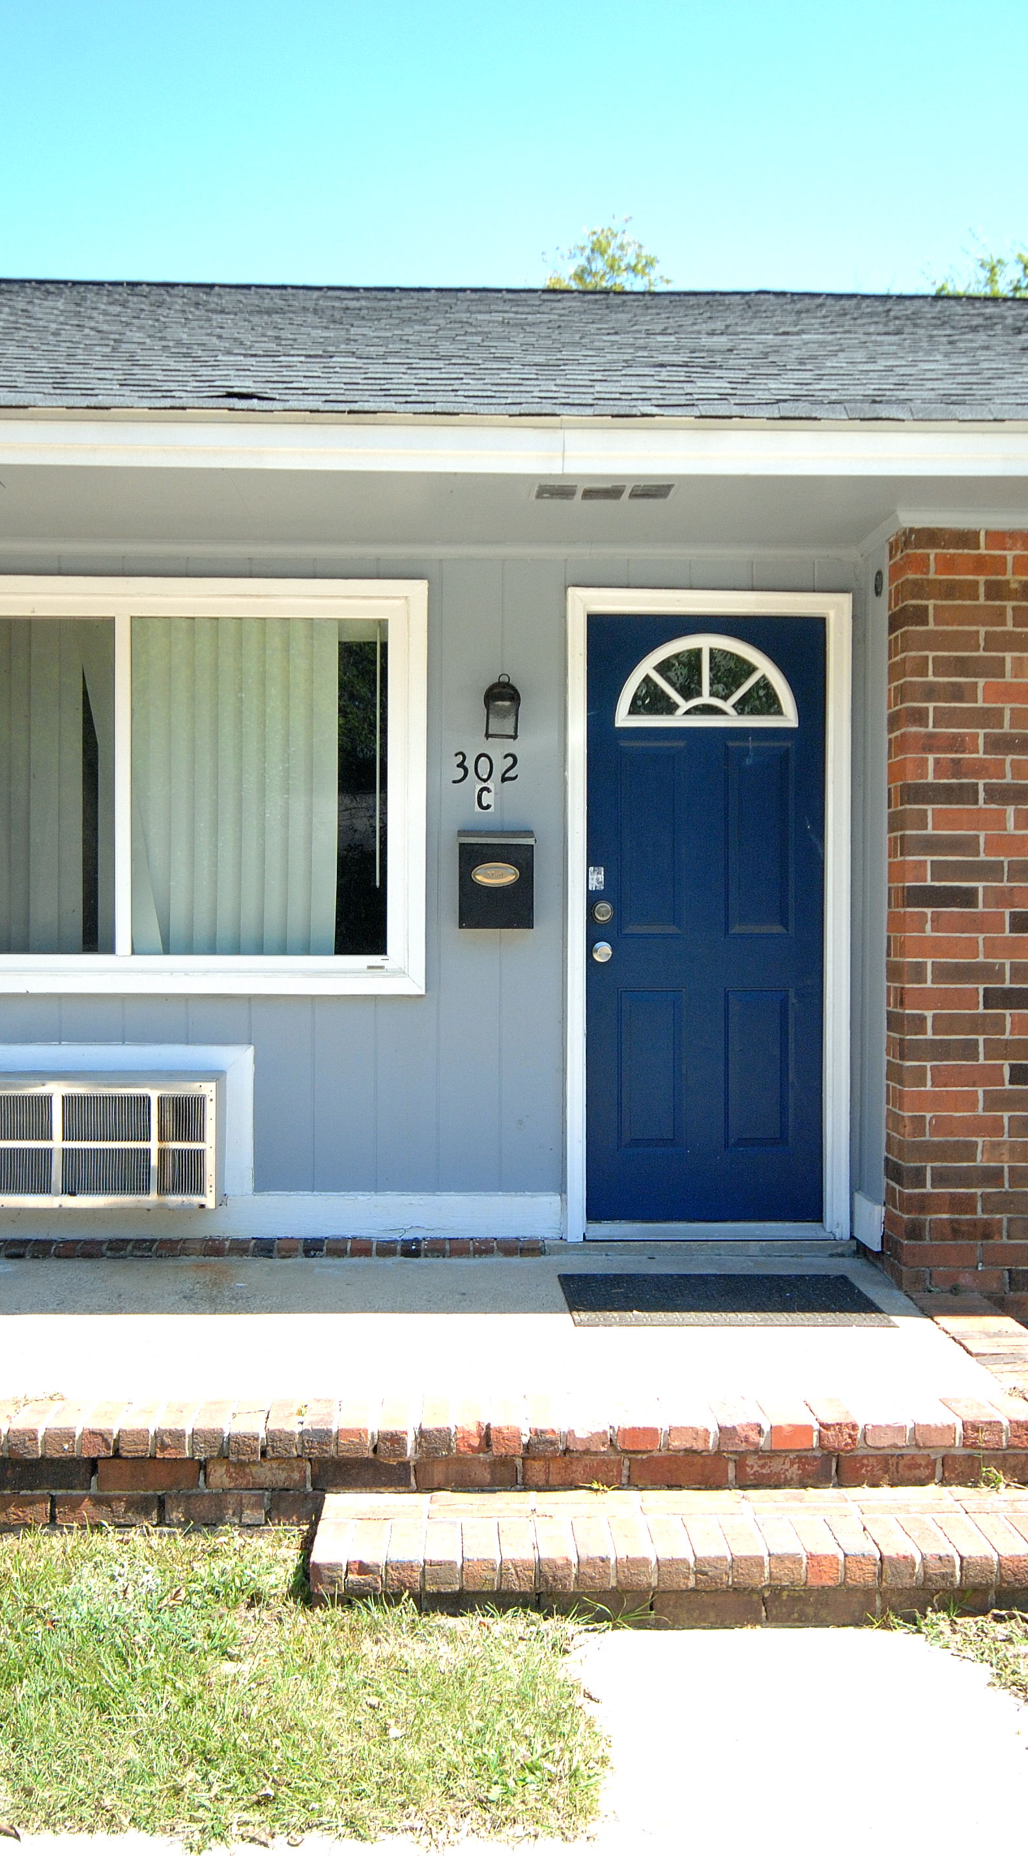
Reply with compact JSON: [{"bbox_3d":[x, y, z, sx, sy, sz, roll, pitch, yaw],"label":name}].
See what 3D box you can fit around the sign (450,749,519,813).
[{"bbox_3d":[-0.094,-0.475,5.279,0.226,0.208,0.018,0,1,-2],"label":"sign"}]

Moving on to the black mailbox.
[{"bbox_3d":[-0.054,-0.155,5.244,0.244,0.315,0.106,0,1,-2],"label":"black mailbox"}]

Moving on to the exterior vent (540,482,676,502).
[{"bbox_3d":[0.262,-1.240,4.621,0.383,0.020,0.207,0,1,-2],"label":"exterior vent"}]

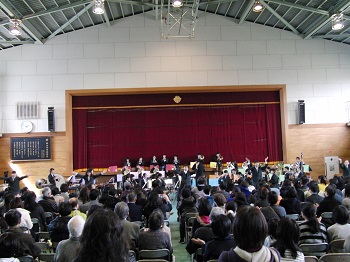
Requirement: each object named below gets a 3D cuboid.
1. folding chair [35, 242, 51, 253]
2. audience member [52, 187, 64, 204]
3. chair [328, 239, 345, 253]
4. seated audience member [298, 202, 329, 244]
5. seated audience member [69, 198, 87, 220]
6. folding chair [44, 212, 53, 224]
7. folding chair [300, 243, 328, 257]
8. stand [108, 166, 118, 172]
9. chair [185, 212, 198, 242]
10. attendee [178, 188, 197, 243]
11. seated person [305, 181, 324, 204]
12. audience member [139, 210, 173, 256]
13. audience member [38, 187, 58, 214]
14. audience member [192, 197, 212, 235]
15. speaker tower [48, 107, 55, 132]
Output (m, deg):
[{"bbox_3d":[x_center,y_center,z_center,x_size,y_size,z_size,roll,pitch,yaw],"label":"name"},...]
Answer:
[{"bbox_3d":[-2.087,2.132,6.242,0.450,0.770,0.480,-2,-2,-3],"label":"folding chair"},{"bbox_3d":[-2.889,2.076,9.944,0.470,1.250,0.720,-2,-2,-3],"label":"audience member"},{"bbox_3d":[2.309,1.858,5.600,0.450,0.770,0.480,-2,-3,-6],"label":"chair"},{"bbox_3d":[1.904,1.661,5.600,0.460,1.270,0.740,-2,-3,-3],"label":"seated audience member"},{"bbox_3d":[-1.858,1.945,7.794,0.490,1.260,0.720,-2,-2,-3],"label":"seated audience member"},{"bbox_3d":[-3.081,2.311,9.450,0.440,0.770,0.470,-2,-3,-3],"label":"folding chair"},{"bbox_3d":[1.969,1.978,5.767,0.450,0.770,0.480,-2,-2,-3],"label":"folding chair"},{"bbox_3d":[-3.087,2.342,19.781,0.480,1.220,0.450,-2,-3,-3],"label":"stand"},{"bbox_3d":[0.407,2.131,8.450,0.440,0.770,0.470,-2,-3,-3],"label":"chair"},{"bbox_3d":[0.280,1.870,8.822,0.480,1.260,0.780,-2,-3,-6],"label":"attendee"},{"bbox_3d":[3.402,1.853,9.697,0.490,1.260,0.720,-2,-2,-3],"label":"seated person"},{"bbox_3d":[-0.268,1.813,5.920,0.510,1.260,0.740,-2,-2,-3],"label":"audience member"},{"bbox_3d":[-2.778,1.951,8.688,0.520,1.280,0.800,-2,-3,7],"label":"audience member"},{"bbox_3d":[0.537,1.846,7.309,0.480,1.260,0.720,-2,-2,-3],"label":"audience member"},{"bbox_3d":[-7.036,-0.645,22.507,0.280,1.400,0.350,-2,2,-3],"label":"speaker tower"}]

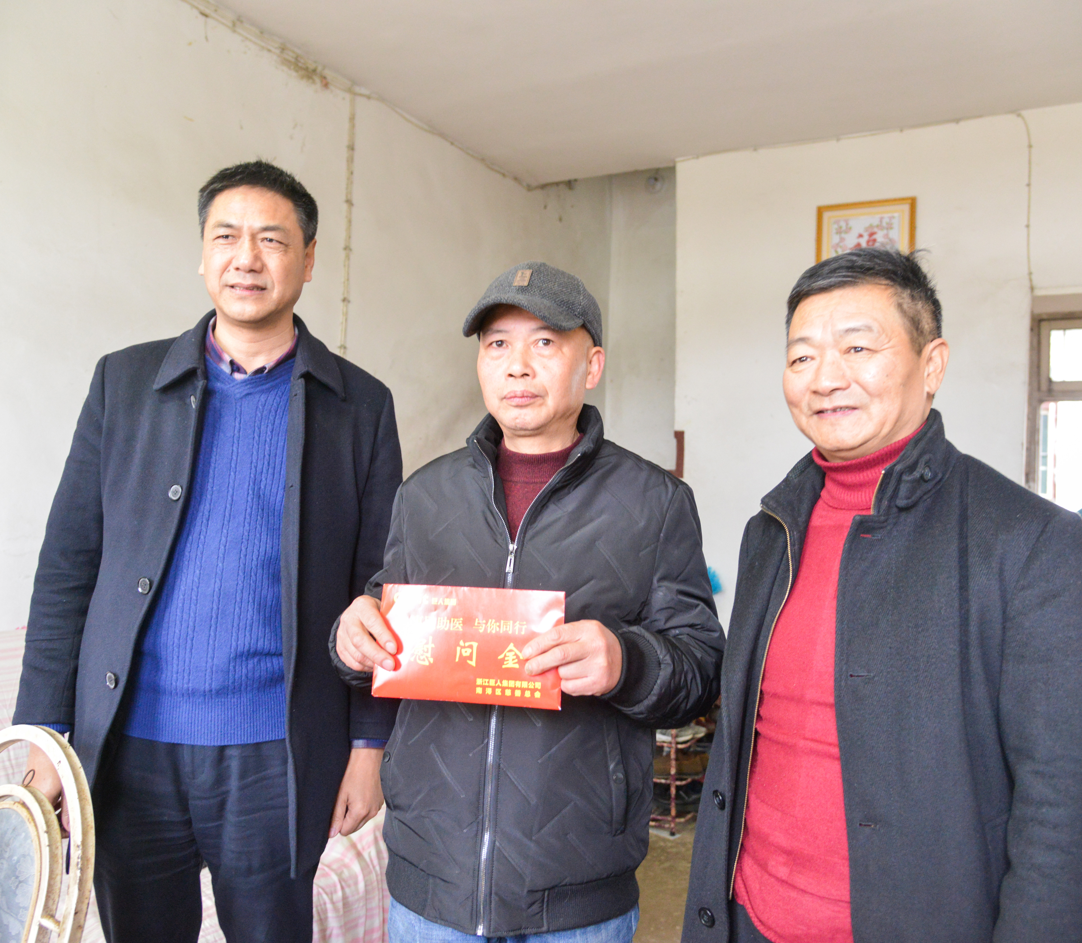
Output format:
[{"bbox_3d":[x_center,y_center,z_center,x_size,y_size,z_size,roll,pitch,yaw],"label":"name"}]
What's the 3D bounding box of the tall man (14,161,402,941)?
[{"bbox_3d":[-0.517,0.400,1.437,0.580,1.750,0.380,2,-1,-6],"label":"tall man"}]

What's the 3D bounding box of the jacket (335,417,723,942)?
[{"bbox_3d":[-0.029,0.267,1.325,0.570,0.720,0.420,1,-1,15],"label":"jacket"}]

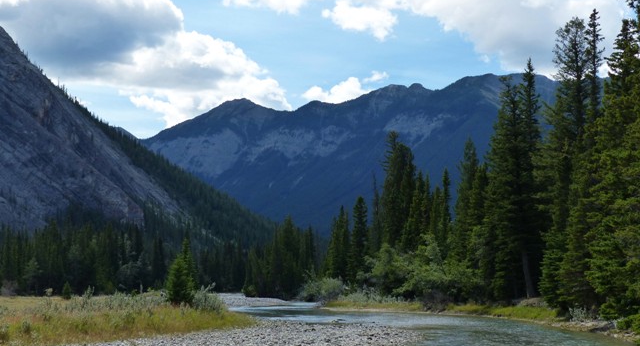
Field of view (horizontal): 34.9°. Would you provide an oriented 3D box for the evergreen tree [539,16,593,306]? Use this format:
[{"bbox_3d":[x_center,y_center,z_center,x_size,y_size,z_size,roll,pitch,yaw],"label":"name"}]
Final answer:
[{"bbox_3d":[13.373,-0.775,55.395,3.240,15.960,3.240,0,-6,0],"label":"evergreen tree"}]

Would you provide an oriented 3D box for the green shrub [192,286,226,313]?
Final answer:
[{"bbox_3d":[-5.285,6.049,48.633,1.630,1.330,1.630,0,-6,0],"label":"green shrub"}]

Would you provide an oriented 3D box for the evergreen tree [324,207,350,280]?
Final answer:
[{"bbox_3d":[1.803,7.608,104.784,2.810,8.120,2.810,0,-6,0],"label":"evergreen tree"}]

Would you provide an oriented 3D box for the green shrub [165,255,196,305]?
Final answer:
[{"bbox_3d":[-7.230,5.594,52.704,1.660,2.630,1.660,0,-6,0],"label":"green shrub"}]

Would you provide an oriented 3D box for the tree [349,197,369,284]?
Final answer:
[{"bbox_3d":[3.780,6.851,99.837,2.060,8.920,2.060,0,-6,0],"label":"tree"}]

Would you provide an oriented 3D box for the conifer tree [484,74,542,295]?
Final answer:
[{"bbox_3d":[12.232,0.735,64.285,3.850,14.540,3.850,0,-6,0],"label":"conifer tree"}]

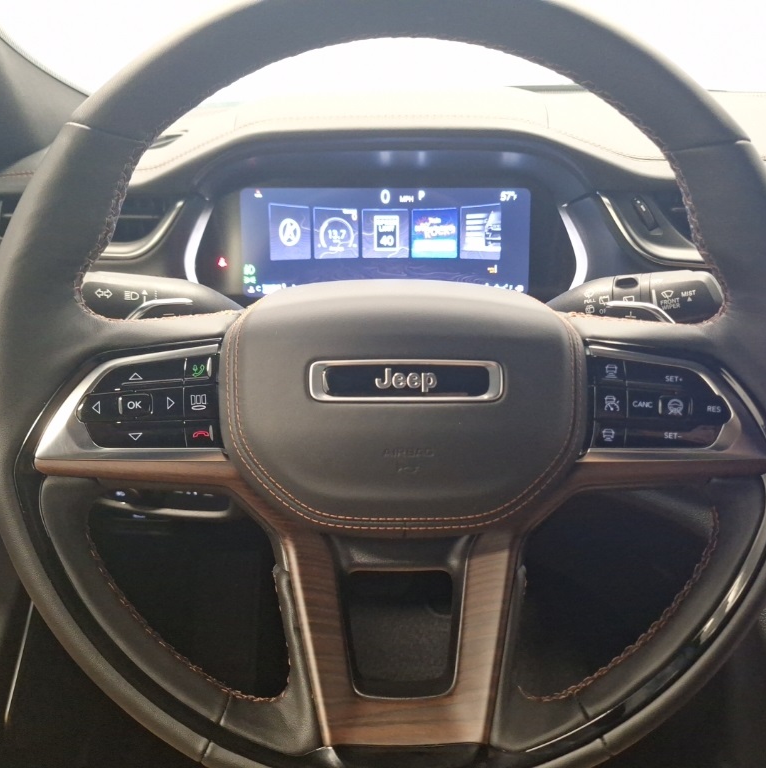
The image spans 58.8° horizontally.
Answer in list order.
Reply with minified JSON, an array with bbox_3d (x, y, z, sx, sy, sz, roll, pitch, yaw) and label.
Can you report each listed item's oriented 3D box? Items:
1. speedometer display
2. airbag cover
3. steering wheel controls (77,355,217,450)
[{"bbox_3d":[0.002,-0.120,0.578,0.245,0.092,0.020,0,7,0],"label":"speedometer display"},{"bbox_3d":[0.010,0.011,0.326,0.174,0.122,0.050,0,5,1],"label":"airbag cover"},{"bbox_3d":[-0.114,0.009,0.333,0.071,0.048,0.020,0,-5,-4],"label":"steering wheel controls"}]

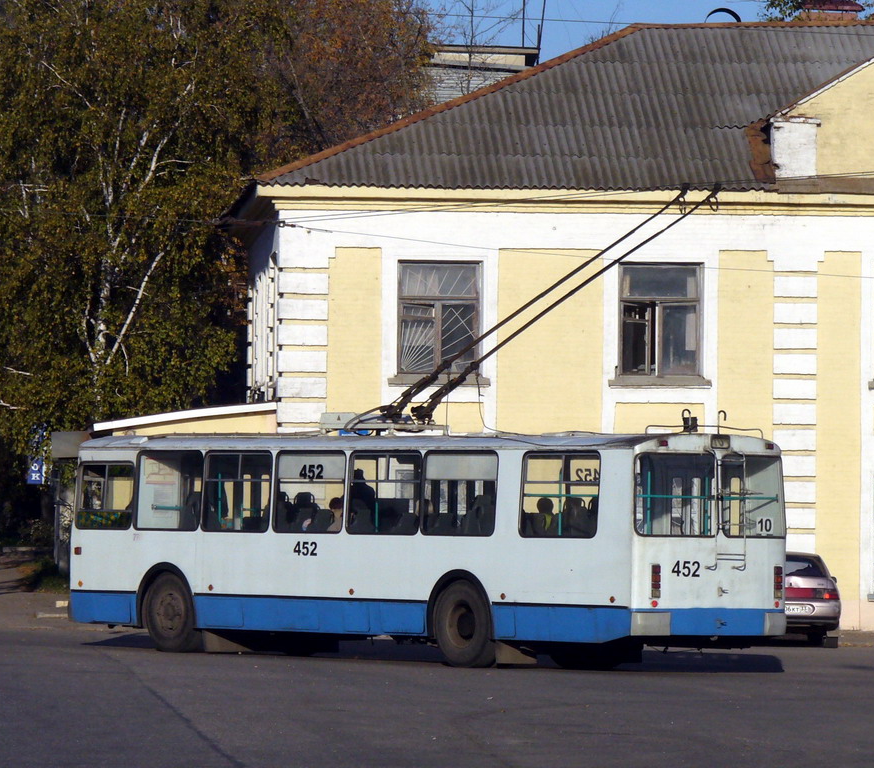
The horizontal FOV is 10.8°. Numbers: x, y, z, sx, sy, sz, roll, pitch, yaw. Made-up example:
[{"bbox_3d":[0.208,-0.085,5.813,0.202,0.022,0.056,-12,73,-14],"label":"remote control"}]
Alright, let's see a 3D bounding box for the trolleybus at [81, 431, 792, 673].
[{"bbox_3d":[-0.414,2.188,62.524,2.540,3.070,11.700,3,-3,-42],"label":"trolleybus"}]

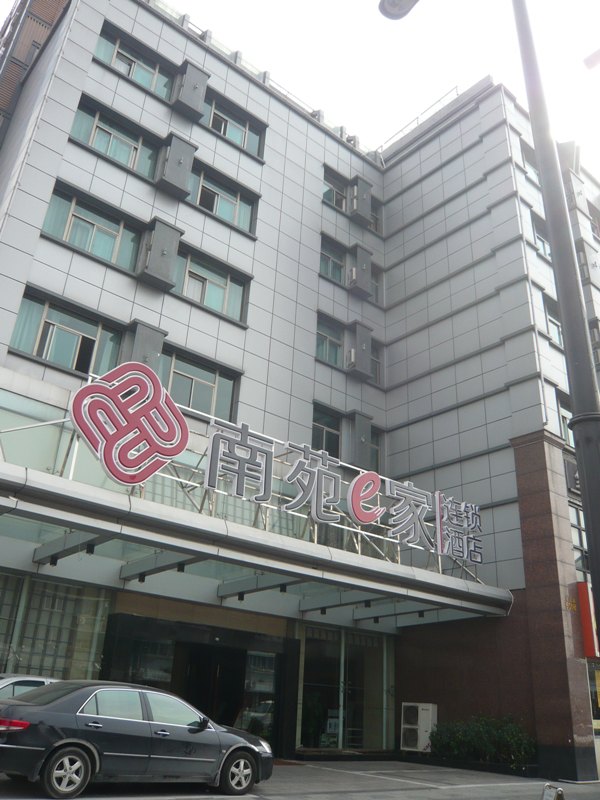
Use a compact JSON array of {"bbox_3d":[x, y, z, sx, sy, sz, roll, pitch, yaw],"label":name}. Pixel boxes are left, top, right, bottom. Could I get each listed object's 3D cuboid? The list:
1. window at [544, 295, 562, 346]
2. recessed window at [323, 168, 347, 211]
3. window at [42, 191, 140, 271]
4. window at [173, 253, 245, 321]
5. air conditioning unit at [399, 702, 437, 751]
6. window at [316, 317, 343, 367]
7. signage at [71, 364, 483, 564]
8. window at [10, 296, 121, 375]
[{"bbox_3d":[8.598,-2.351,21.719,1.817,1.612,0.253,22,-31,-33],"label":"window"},{"bbox_3d":[1.418,-8.350,26.854,1.469,1.612,0.253,22,-31,-33],"label":"recessed window"},{"bbox_3d":[-5.969,-4.786,18.780,2.828,1.627,0.253,22,-31,-33],"label":"window"},{"bbox_3d":[-3.016,-3.608,20.876,2.860,1.627,0.253,22,-31,-33],"label":"window"},{"bbox_3d":[3.400,9.286,18.383,0.960,1.210,0.360,-18,-33,37],"label":"air conditioning unit"},{"bbox_3d":[1.064,-1.979,23.772,1.469,1.627,0.253,22,-31,-33],"label":"window"},{"bbox_3d":[0.456,1.867,14.757,11.692,2.354,0.284,22,-31,-33],"label":"signage"},{"bbox_3d":[-6.148,-1.569,17.223,2.828,1.643,0.253,22,-31,-33],"label":"window"}]

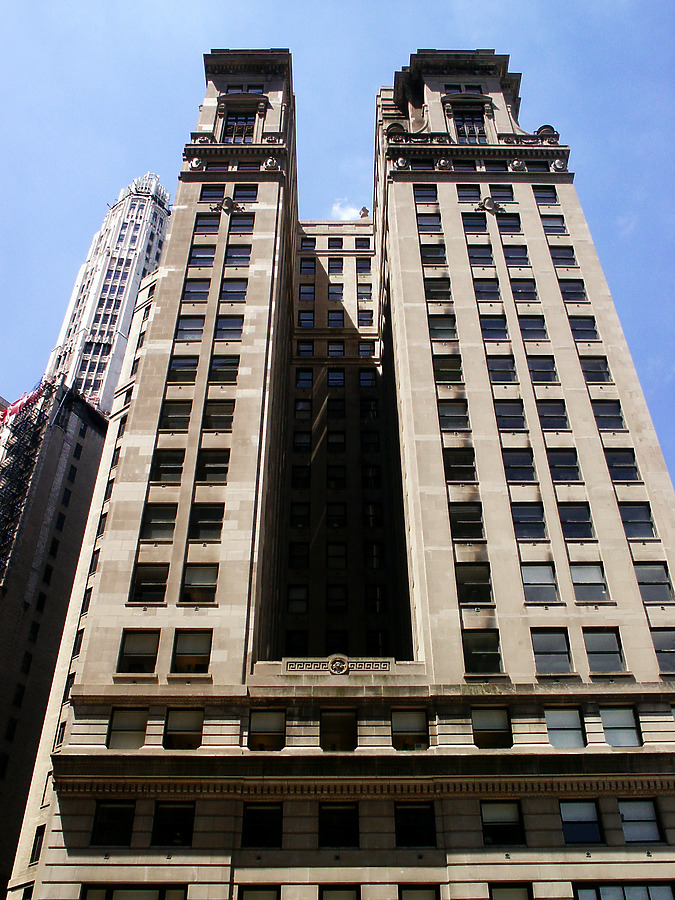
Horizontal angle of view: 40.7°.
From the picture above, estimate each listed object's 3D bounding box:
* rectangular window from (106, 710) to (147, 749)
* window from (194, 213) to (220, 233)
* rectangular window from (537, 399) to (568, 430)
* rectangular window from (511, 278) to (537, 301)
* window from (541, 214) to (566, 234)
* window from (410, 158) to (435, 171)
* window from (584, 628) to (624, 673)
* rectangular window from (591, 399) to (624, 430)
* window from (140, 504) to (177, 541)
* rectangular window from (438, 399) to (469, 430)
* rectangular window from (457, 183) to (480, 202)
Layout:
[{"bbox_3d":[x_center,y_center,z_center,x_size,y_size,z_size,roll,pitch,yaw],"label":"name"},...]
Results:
[{"bbox_3d":[-8.081,10.832,35.097,1.445,1.751,0.250,0,-42,0],"label":"rectangular window"},{"bbox_3d":[-8.775,-15.289,61.427,1.580,2.200,0.250,0,-42,0],"label":"window"},{"bbox_3d":[11.575,-1.839,48.869,1.621,2.201,0.200,0,-42,0],"label":"rectangular window"},{"bbox_3d":[11.542,-9.741,55.976,1.621,2.201,0.200,0,-42,0],"label":"rectangular window"},{"bbox_3d":[14.502,-15.033,60.784,1.603,2.132,0.200,0,-42,0],"label":"window"},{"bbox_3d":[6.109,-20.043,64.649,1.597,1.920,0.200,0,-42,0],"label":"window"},{"bbox_3d":[11.596,8.655,39.488,1.583,2.185,0.200,0,-42,0],"label":"window"},{"bbox_3d":[14.258,-1.799,47.989,1.492,2.109,0.200,0,-42,0],"label":"rectangular window"},{"bbox_3d":[-8.167,3.346,41.874,1.530,2.125,0.250,0,-42,0],"label":"window"},{"bbox_3d":[6.255,-1.838,48.845,1.621,2.201,0.200,0,-42,0],"label":"rectangular window"},{"bbox_3d":[8.924,-17.220,61.363,1.595,2.039,0.200,0,-42,0],"label":"rectangular window"}]

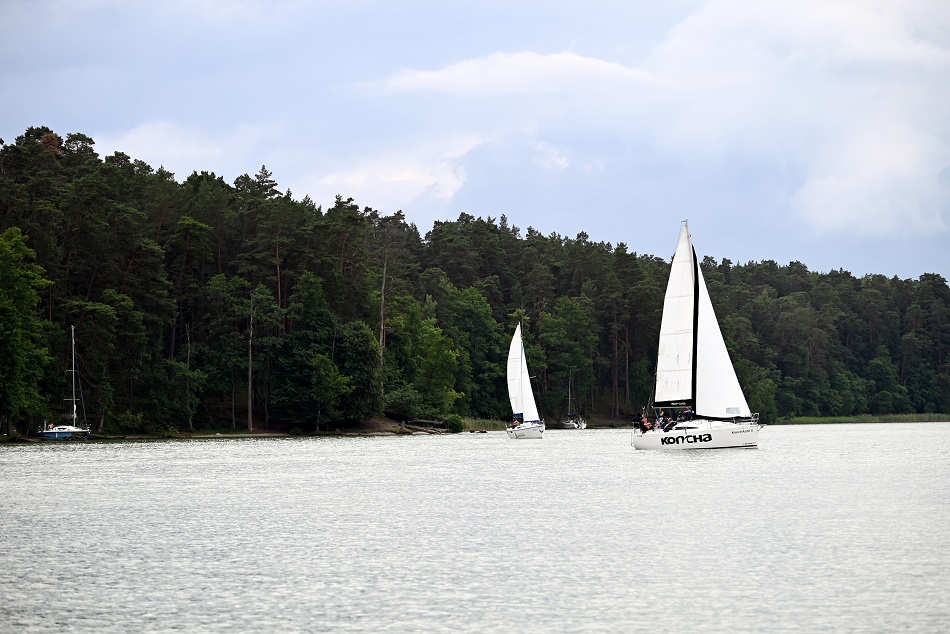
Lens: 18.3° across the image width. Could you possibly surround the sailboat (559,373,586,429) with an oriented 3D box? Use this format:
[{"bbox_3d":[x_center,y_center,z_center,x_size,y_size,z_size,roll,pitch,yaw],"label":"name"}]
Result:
[{"bbox_3d":[15.257,13.134,465.000,2.500,9.100,7.200,1,-2,-25],"label":"sailboat"}]

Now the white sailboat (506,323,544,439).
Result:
[{"bbox_3d":[4.697,5.654,262.000,2.700,10.300,7.500,-2,-1,-23],"label":"white sailboat"}]

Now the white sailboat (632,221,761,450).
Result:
[{"bbox_3d":[13.155,1.118,174.000,9.500,13.400,3.200,-2,2,44],"label":"white sailboat"}]

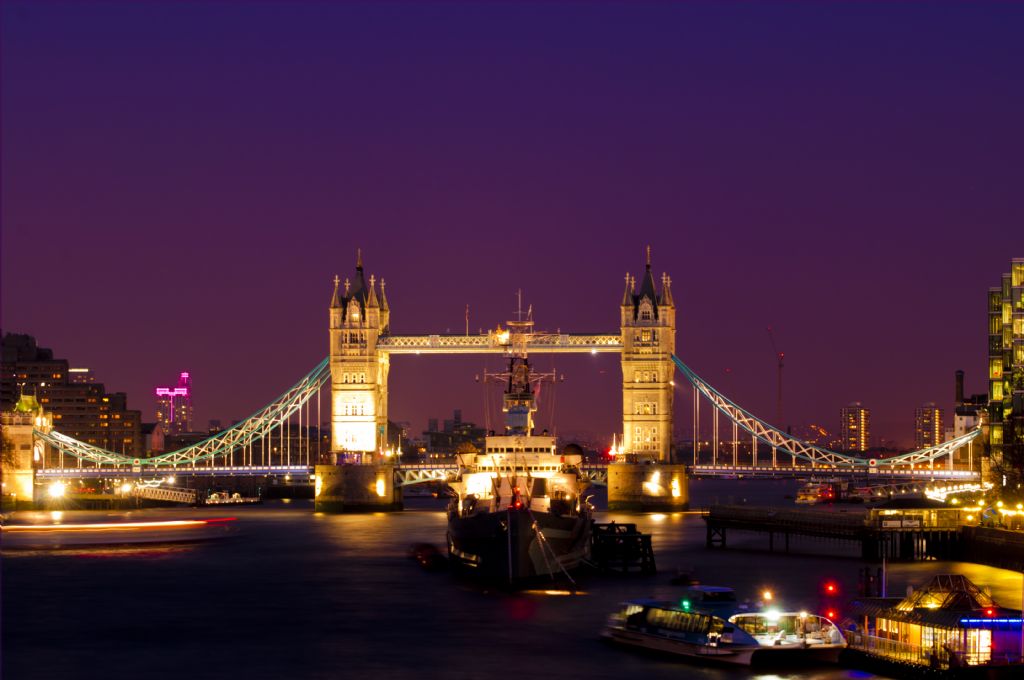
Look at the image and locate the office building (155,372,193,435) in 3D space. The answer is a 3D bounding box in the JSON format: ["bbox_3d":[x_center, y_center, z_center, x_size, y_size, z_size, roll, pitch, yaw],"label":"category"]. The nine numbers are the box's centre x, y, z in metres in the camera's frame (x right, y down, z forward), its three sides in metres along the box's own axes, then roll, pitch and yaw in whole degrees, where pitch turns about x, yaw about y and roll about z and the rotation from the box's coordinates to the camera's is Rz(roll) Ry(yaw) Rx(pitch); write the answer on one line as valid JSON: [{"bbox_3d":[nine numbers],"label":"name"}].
[{"bbox_3d":[-554.117,127.118,4888.722,56.000,147.000,46.000,0,-2,-6],"label":"office building"}]

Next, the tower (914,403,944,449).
[{"bbox_3d":[366.719,84.911,2618.670,24.500,59.200,22.000,0,-2,8],"label":"tower"}]

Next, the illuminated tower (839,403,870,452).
[{"bbox_3d":[299.765,84.343,2598.677,24.500,58.800,22.000,0,-2,6],"label":"illuminated tower"}]

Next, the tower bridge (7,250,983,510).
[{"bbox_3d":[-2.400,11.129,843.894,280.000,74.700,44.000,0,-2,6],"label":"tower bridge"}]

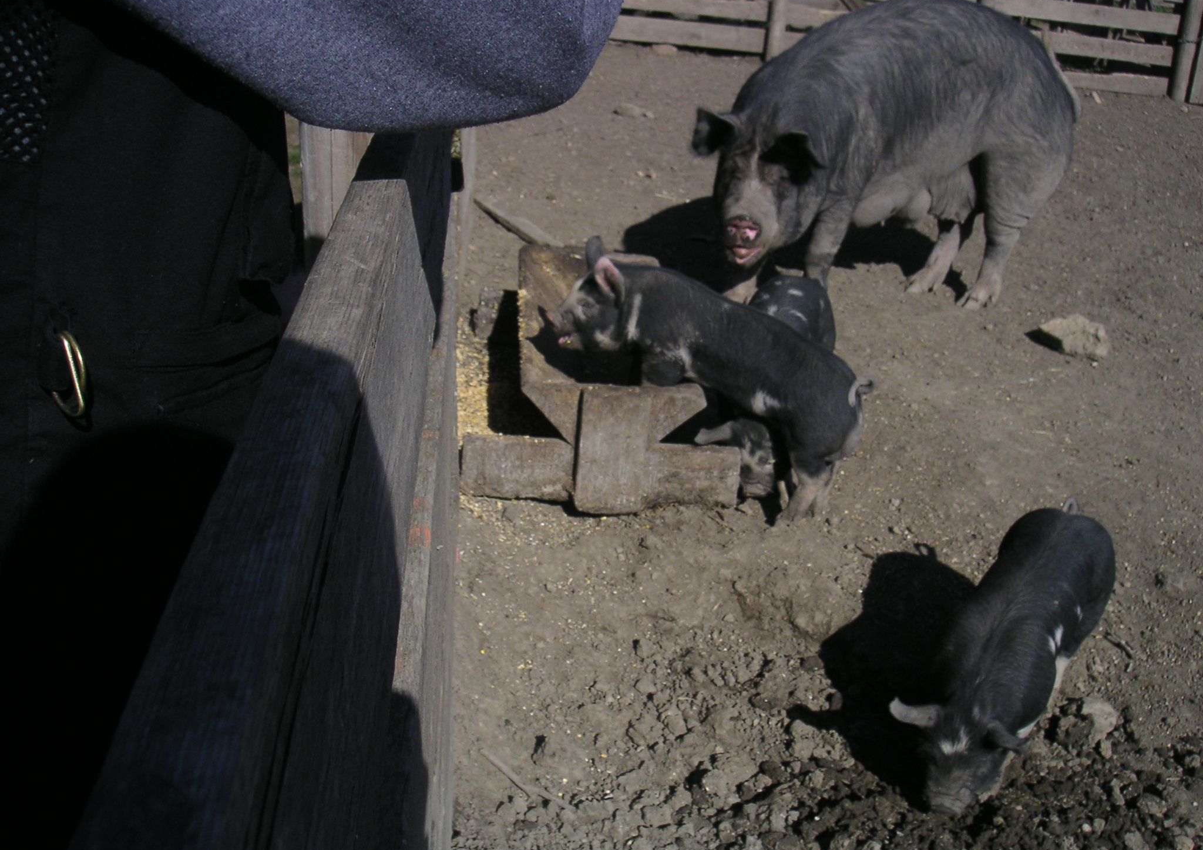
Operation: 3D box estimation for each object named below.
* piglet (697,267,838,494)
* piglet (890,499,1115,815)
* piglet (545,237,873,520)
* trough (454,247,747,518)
[{"bbox_3d":[0.410,-0.084,3.068,0.200,0.310,0.630,8,25,11],"label":"piglet"},{"bbox_3d":[0.671,0.362,2.132,0.200,0.295,0.540,16,27,27],"label":"piglet"},{"bbox_3d":[0.216,-0.111,2.847,0.660,0.360,0.200,23,27,6],"label":"piglet"},{"bbox_3d":[-0.011,-0.160,3.220,0.590,0.285,1.080,2,24,-3],"label":"trough"}]

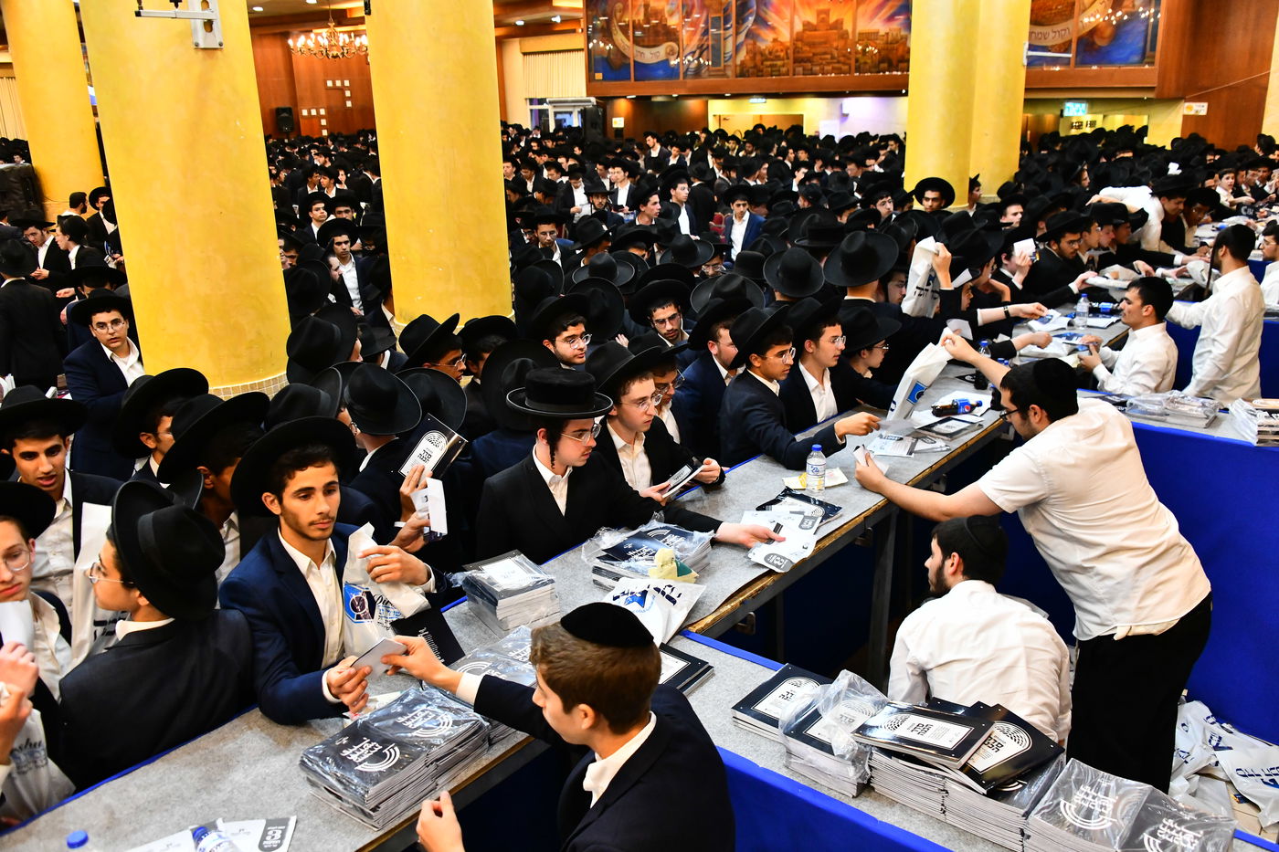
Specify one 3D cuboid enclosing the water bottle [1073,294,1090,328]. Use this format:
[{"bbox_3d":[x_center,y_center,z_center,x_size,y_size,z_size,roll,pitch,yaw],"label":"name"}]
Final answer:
[{"bbox_3d":[2.495,-0.649,5.584,0.065,0.197,0.065,-2,17,0],"label":"water bottle"}]

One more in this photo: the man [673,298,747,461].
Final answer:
[{"bbox_3d":[0.299,0.311,4.225,0.420,1.712,0.520,6,18,24],"label":"man"}]

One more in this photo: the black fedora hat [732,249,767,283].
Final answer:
[{"bbox_3d":[0.598,-0.871,5.400,0.310,0.135,0.350,9,25,30],"label":"black fedora hat"}]

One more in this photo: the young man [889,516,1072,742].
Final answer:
[{"bbox_3d":[0.825,0.857,2.846,0.520,1.340,0.780,-7,19,-17],"label":"young man"}]

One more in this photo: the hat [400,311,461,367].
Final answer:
[{"bbox_3d":[-0.846,-0.359,3.900,0.330,0.130,0.300,-35,11,15],"label":"hat"}]

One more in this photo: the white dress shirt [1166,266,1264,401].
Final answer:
[{"bbox_3d":[2.886,-0.447,5.000,0.500,0.760,0.520,10,20,33],"label":"white dress shirt"}]

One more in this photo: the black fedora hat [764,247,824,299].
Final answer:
[{"bbox_3d":[0.781,-0.789,5.000,0.310,0.145,0.350,1,45,8],"label":"black fedora hat"}]

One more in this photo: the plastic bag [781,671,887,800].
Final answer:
[{"bbox_3d":[0.431,0.626,2.016,0.225,0.100,0.165,-17,23,-42],"label":"plastic bag"}]

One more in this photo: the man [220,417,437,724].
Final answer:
[{"bbox_3d":[-0.701,0.852,2.452,0.550,1.800,0.550,-17,23,-41],"label":"man"}]

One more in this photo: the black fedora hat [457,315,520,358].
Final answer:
[{"bbox_3d":[-0.646,-0.384,4.100,0.340,0.135,0.310,-26,3,32],"label":"black fedora hat"}]

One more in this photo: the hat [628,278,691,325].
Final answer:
[{"bbox_3d":[0.081,-0.605,4.750,0.320,0.140,0.350,-11,-12,-27],"label":"hat"}]

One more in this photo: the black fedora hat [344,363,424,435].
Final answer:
[{"bbox_3d":[-0.811,-0.100,3.100,0.310,0.145,0.350,-15,51,-38],"label":"black fedora hat"}]

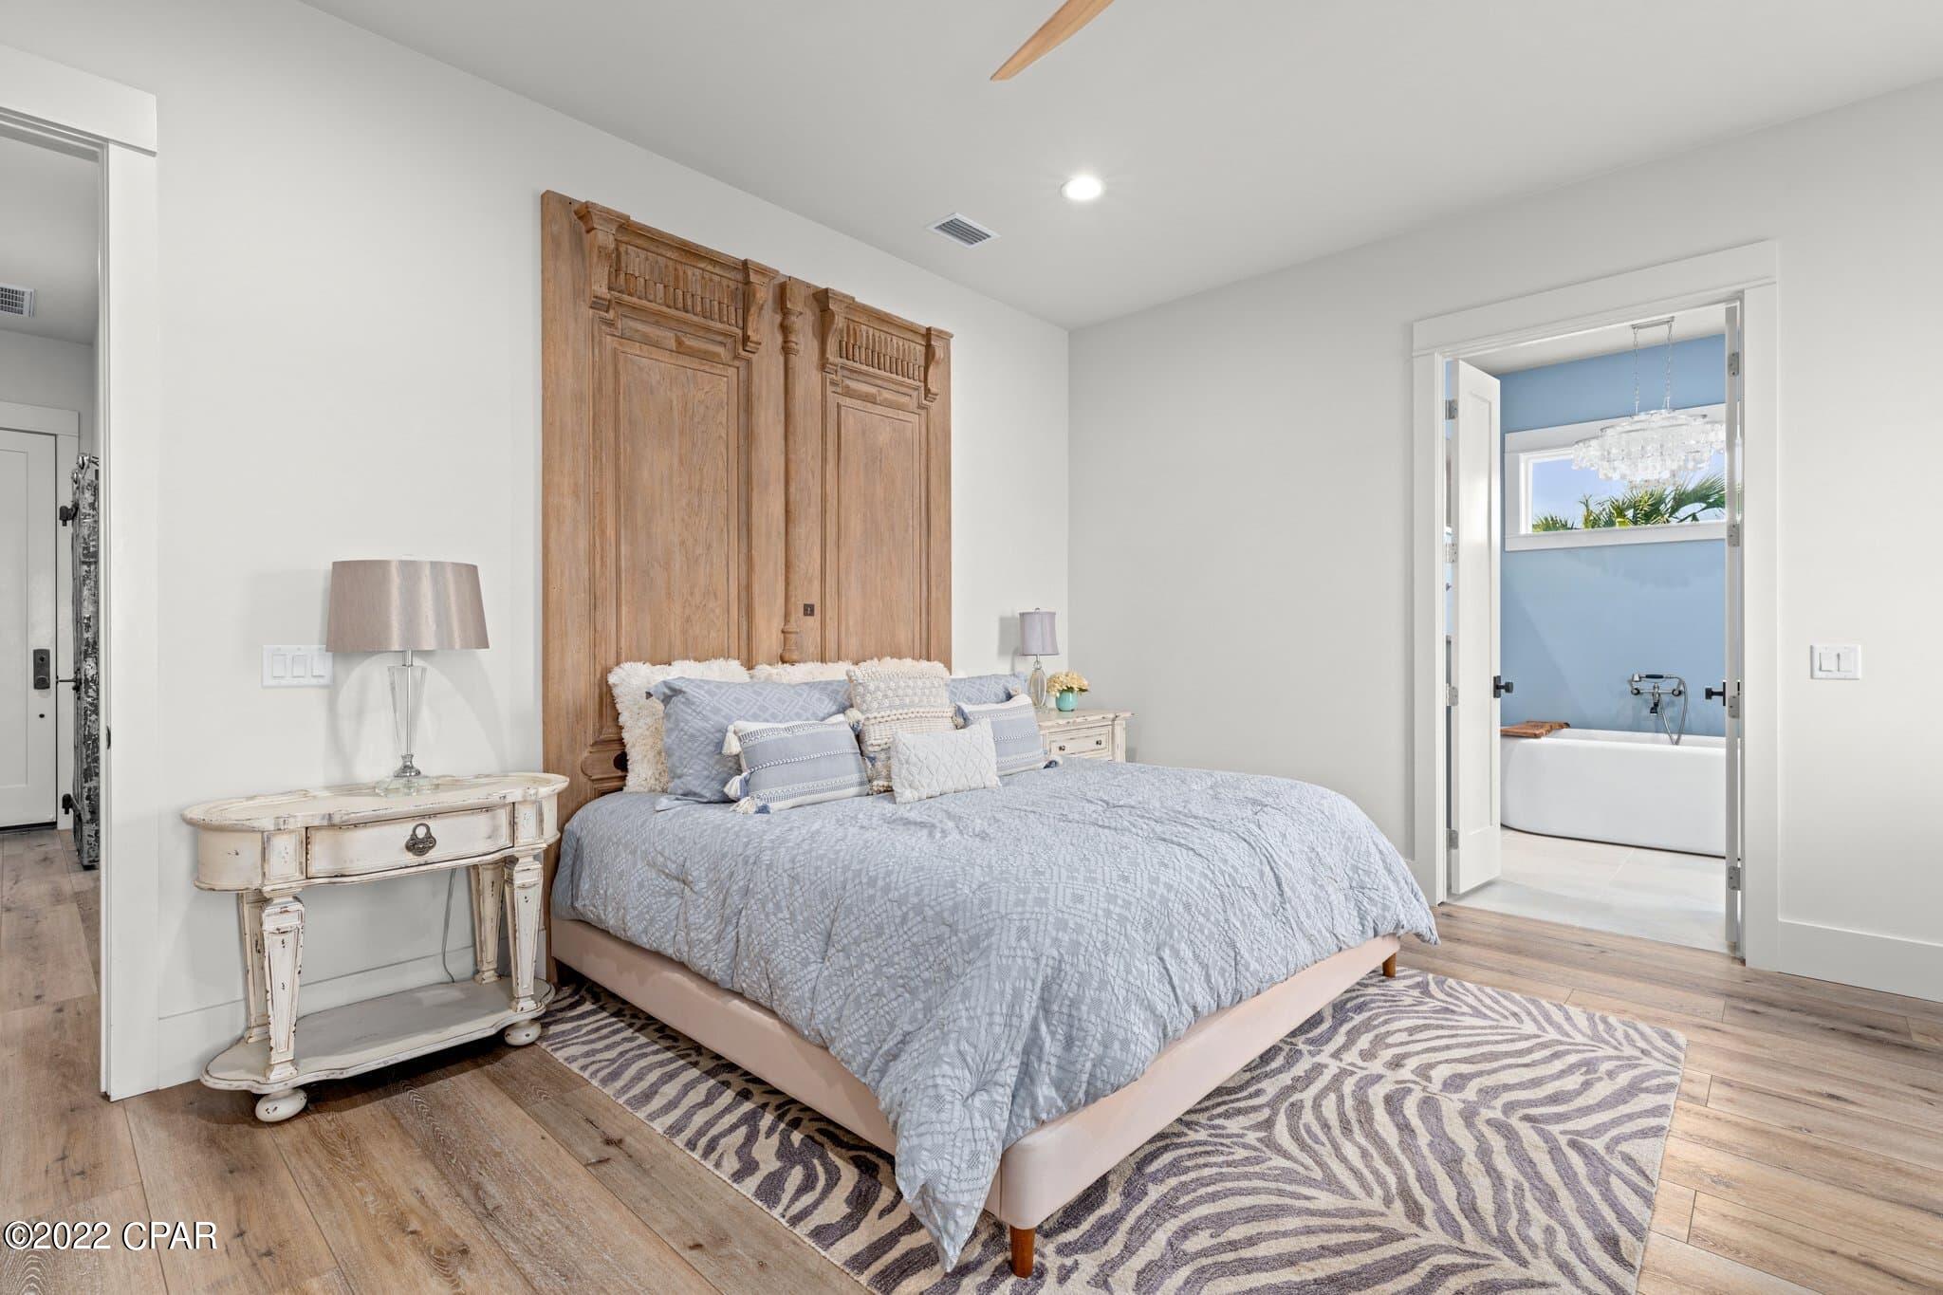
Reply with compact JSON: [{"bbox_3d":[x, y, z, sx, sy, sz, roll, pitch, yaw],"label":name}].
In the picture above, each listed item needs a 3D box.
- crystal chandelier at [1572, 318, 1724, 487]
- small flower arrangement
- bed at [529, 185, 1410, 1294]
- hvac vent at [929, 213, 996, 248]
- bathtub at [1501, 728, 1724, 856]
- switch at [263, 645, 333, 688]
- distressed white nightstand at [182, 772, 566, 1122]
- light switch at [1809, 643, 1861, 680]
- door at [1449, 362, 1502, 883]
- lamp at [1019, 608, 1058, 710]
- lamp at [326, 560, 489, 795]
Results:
[{"bbox_3d":[4.030,-1.428,5.105,0.800,0.950,0.520,0,0,42],"label":"crystal chandelier"},{"bbox_3d":[0.509,0.235,4.618,0.210,0.220,0.225,0,0,0],"label":"small flower arrangement"},{"bbox_3d":[0.038,-0.203,2.975,2.190,2.730,2.200,0,0,44],"label":"bed"},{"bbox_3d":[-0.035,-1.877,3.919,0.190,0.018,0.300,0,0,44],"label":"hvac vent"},{"bbox_3d":[4.081,0.847,5.229,1.700,0.610,0.770,0,0,42],"label":"bathtub"},{"bbox_3d":[-1.935,0.055,2.482,0.010,0.121,0.163,0,0,44],"label":"switch"},{"bbox_3d":[-1.618,0.790,2.427,0.480,0.752,0.885,0,0,44],"label":"distressed white nightstand"},{"bbox_3d":[2.978,0.052,2.975,0.122,0.119,0.010,0,0,42],"label":"light switch"},{"bbox_3d":[2.411,-0.101,4.126,0.505,2.440,0.045,0,0,-40],"label":"door"},{"bbox_3d":[0.353,0.075,4.628,0.205,0.555,0.205,0,0,0],"label":"lamp"},{"bbox_3d":[-1.643,0.083,2.511,0.370,0.670,0.395,0,0,44],"label":"lamp"}]

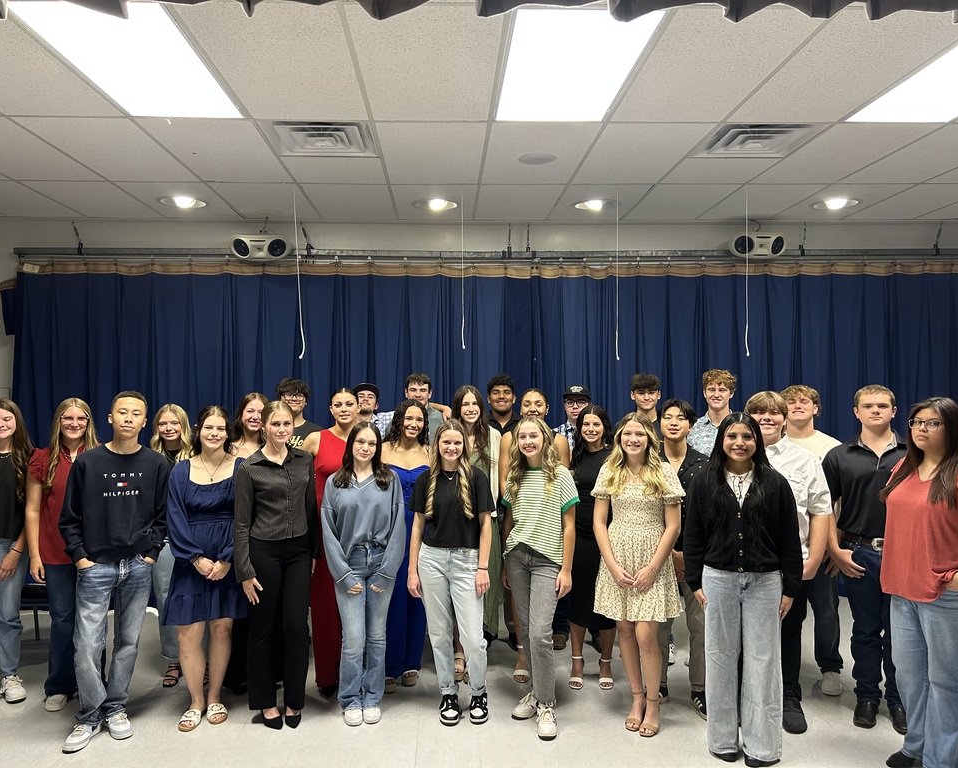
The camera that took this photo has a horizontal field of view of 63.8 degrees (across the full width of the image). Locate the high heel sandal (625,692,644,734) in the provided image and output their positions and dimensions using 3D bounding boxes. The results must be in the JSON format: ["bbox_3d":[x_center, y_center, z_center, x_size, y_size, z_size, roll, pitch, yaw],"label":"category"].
[{"bbox_3d":[0.829,1.725,4.080,0.086,0.130,0.235,-1,0,17],"label":"high heel sandal"}]

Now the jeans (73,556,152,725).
[{"bbox_3d":[-1.938,1.306,4.090,0.400,0.925,0.310,0,0,-18],"label":"jeans"}]

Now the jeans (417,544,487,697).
[{"bbox_3d":[-0.143,1.288,4.140,0.370,0.830,0.280,0,-1,-2],"label":"jeans"}]

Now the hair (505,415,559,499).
[{"bbox_3d":[0.272,0.391,3.980,0.300,0.450,0.250,-1,-1,7],"label":"hair"}]

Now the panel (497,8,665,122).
[{"bbox_3d":[0.391,-1.382,3.404,0.570,0.060,1.180,0,-1,-3],"label":"panel"}]

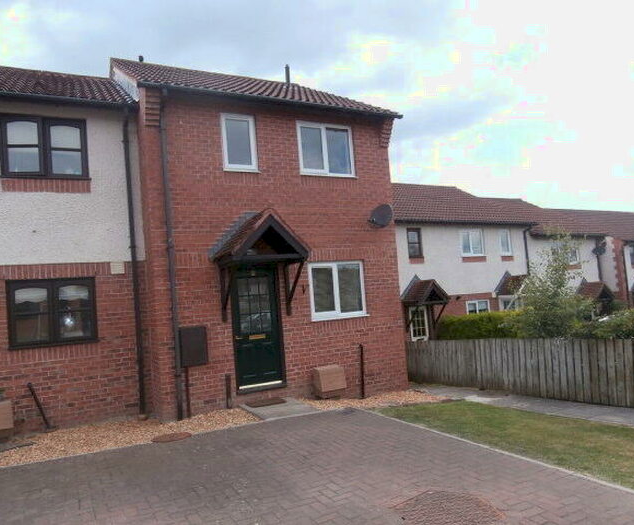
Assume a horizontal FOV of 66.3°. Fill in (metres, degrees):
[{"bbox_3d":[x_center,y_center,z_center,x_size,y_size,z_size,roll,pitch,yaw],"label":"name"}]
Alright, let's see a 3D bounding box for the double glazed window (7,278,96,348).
[{"bbox_3d":[-4.143,0.788,7.644,1.250,1.060,0.100,-3,-3,-27],"label":"double glazed window"}]

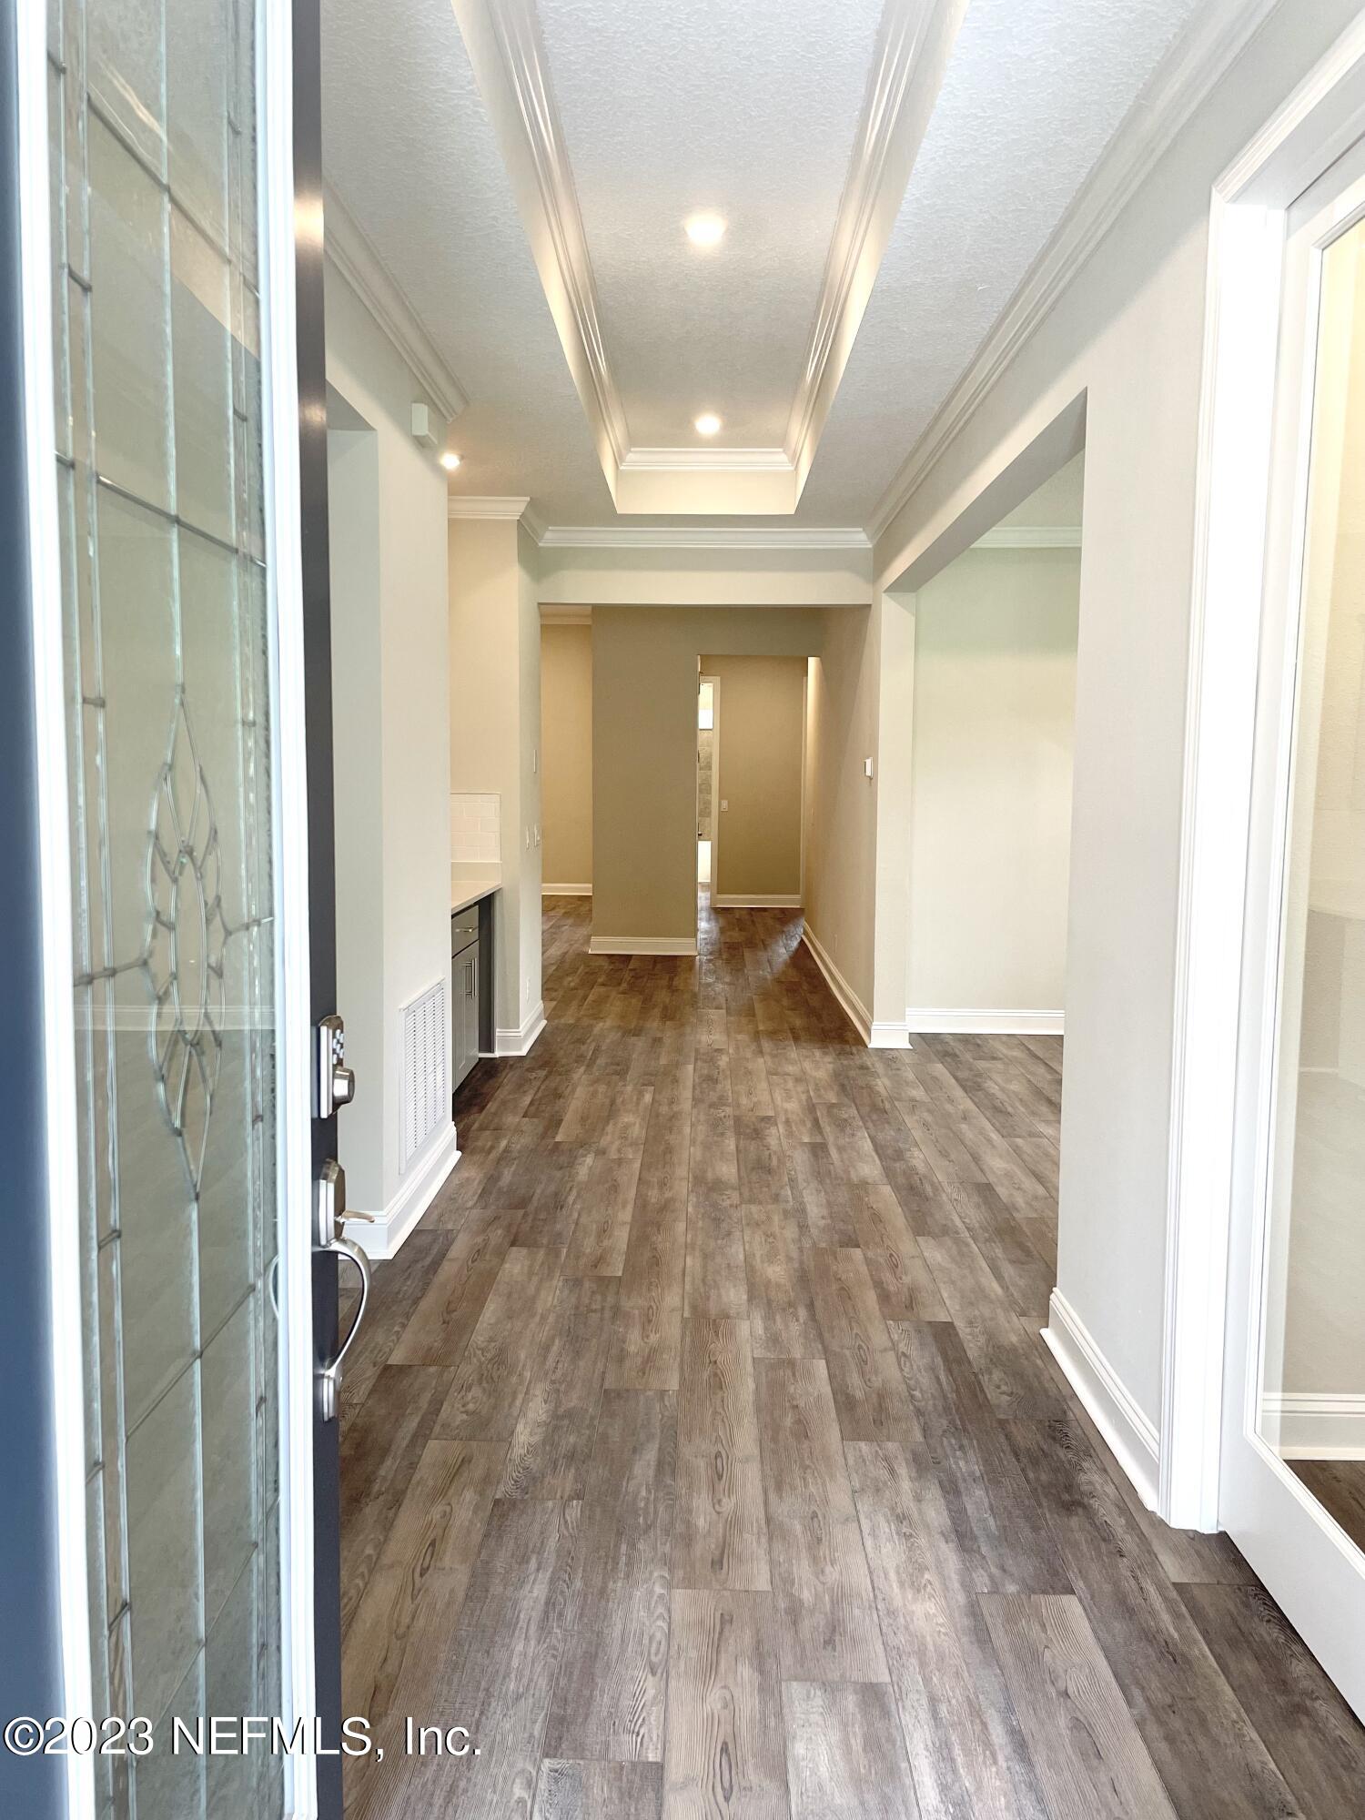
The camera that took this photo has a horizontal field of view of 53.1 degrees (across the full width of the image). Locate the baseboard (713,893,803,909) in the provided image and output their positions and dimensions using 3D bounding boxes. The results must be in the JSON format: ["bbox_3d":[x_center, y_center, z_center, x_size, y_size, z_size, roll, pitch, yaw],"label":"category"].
[{"bbox_3d":[0.845,-0.097,15.272,0.990,0.135,0.030,1,6,1],"label":"baseboard"}]

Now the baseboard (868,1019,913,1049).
[{"bbox_3d":[1.120,0.676,7.354,0.235,0.135,0.035,1,6,1],"label":"baseboard"}]

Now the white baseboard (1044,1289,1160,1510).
[{"bbox_3d":[0.949,1.085,3.125,0.035,0.135,0.900,1,6,1],"label":"white baseboard"}]

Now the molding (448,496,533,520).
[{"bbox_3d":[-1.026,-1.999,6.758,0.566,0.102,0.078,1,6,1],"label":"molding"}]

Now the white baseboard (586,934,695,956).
[{"bbox_3d":[-0.319,0.295,11.109,0.882,0.135,0.030,1,6,1],"label":"white baseboard"}]

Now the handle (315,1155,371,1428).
[{"bbox_3d":[-0.398,0.455,1.639,0.058,0.308,0.066,1,6,1],"label":"handle"}]

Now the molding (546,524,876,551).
[{"bbox_3d":[0.132,-2.077,7.620,1.865,0.102,0.078,1,6,1],"label":"molding"}]

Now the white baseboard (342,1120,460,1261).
[{"bbox_3d":[-0.935,0.918,4.641,0.170,0.135,1.145,1,6,1],"label":"white baseboard"}]

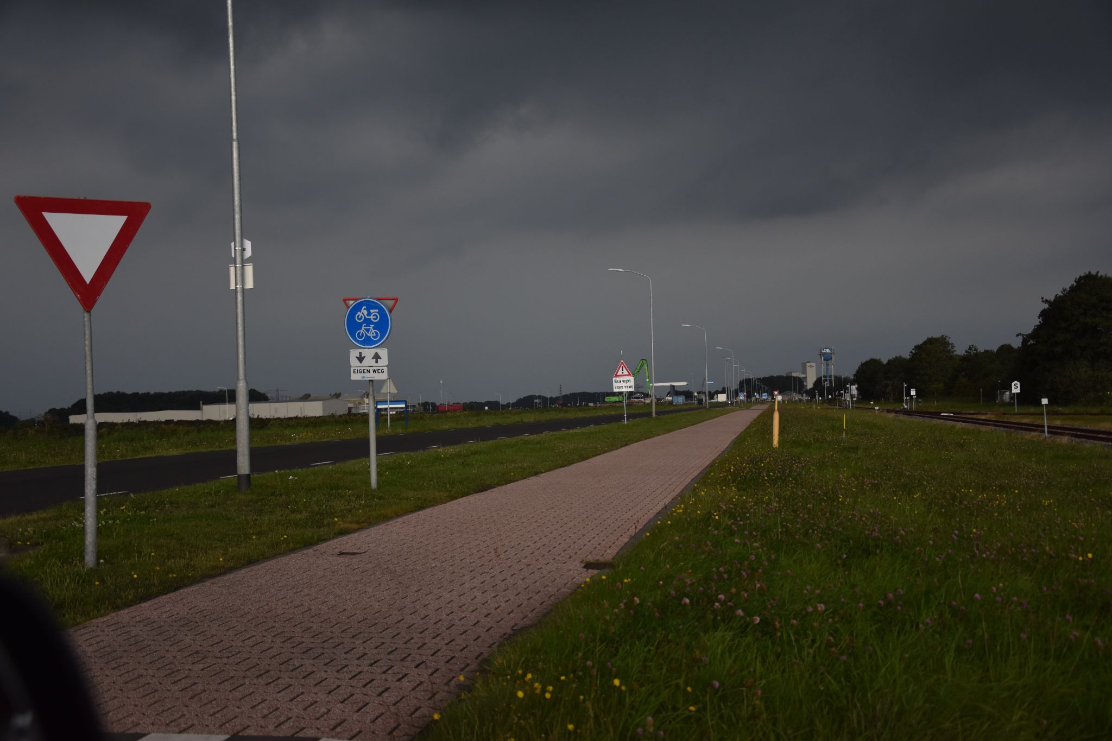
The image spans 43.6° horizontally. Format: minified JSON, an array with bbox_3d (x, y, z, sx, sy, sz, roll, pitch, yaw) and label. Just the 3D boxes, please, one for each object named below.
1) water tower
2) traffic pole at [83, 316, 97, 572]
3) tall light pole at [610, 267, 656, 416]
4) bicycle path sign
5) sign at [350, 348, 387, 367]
[{"bbox_3d":[194.450,1.563,1000.000,11.700,36.000,11.700,-1,-1,0],"label":"water tower"},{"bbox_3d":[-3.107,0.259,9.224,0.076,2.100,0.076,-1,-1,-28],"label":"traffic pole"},{"bbox_3d":[4.473,-1.569,81.277,2.470,8.660,0.280,-2,-1,9],"label":"tall light pole"},{"bbox_3d":[-2.233,-0.559,16.550,0.600,0.600,0.040,-2,-1,14],"label":"bicycle path sign"},{"bbox_3d":[-2.223,-0.157,16.550,0.470,0.200,0.030,-2,-1,14],"label":"sign"}]

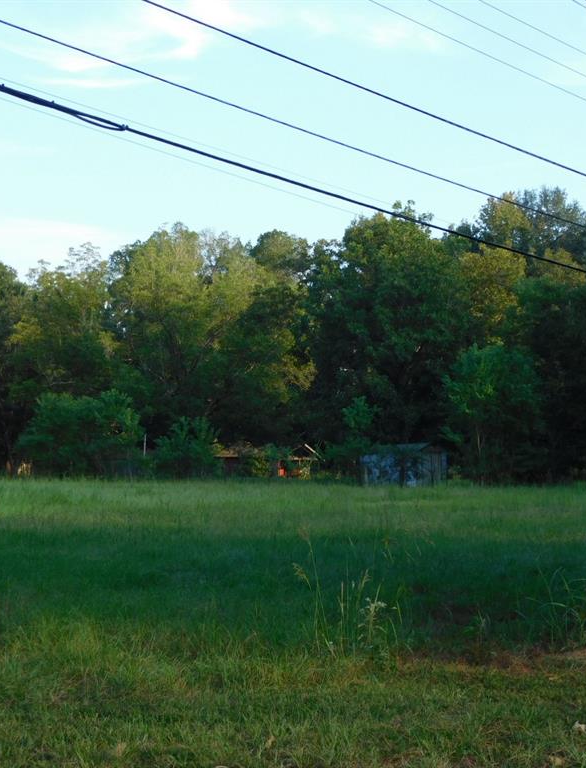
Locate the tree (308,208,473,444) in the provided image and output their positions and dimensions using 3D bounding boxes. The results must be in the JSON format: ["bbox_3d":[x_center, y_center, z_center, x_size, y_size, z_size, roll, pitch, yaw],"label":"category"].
[{"bbox_3d":[5.170,-1.988,80.000,8.696,14.582,8.400,0,-3,0],"label":"tree"}]

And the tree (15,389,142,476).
[{"bbox_3d":[-11.179,2.592,79.000,6.388,4.713,5.300,0,-3,0],"label":"tree"}]

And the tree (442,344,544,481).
[{"bbox_3d":[9.653,1.524,73.000,4.935,6.871,4.600,0,-3,0],"label":"tree"}]

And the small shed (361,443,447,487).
[{"bbox_3d":[5.247,3.882,71.000,3.400,2.200,2.400,-2,-3,35],"label":"small shed"}]

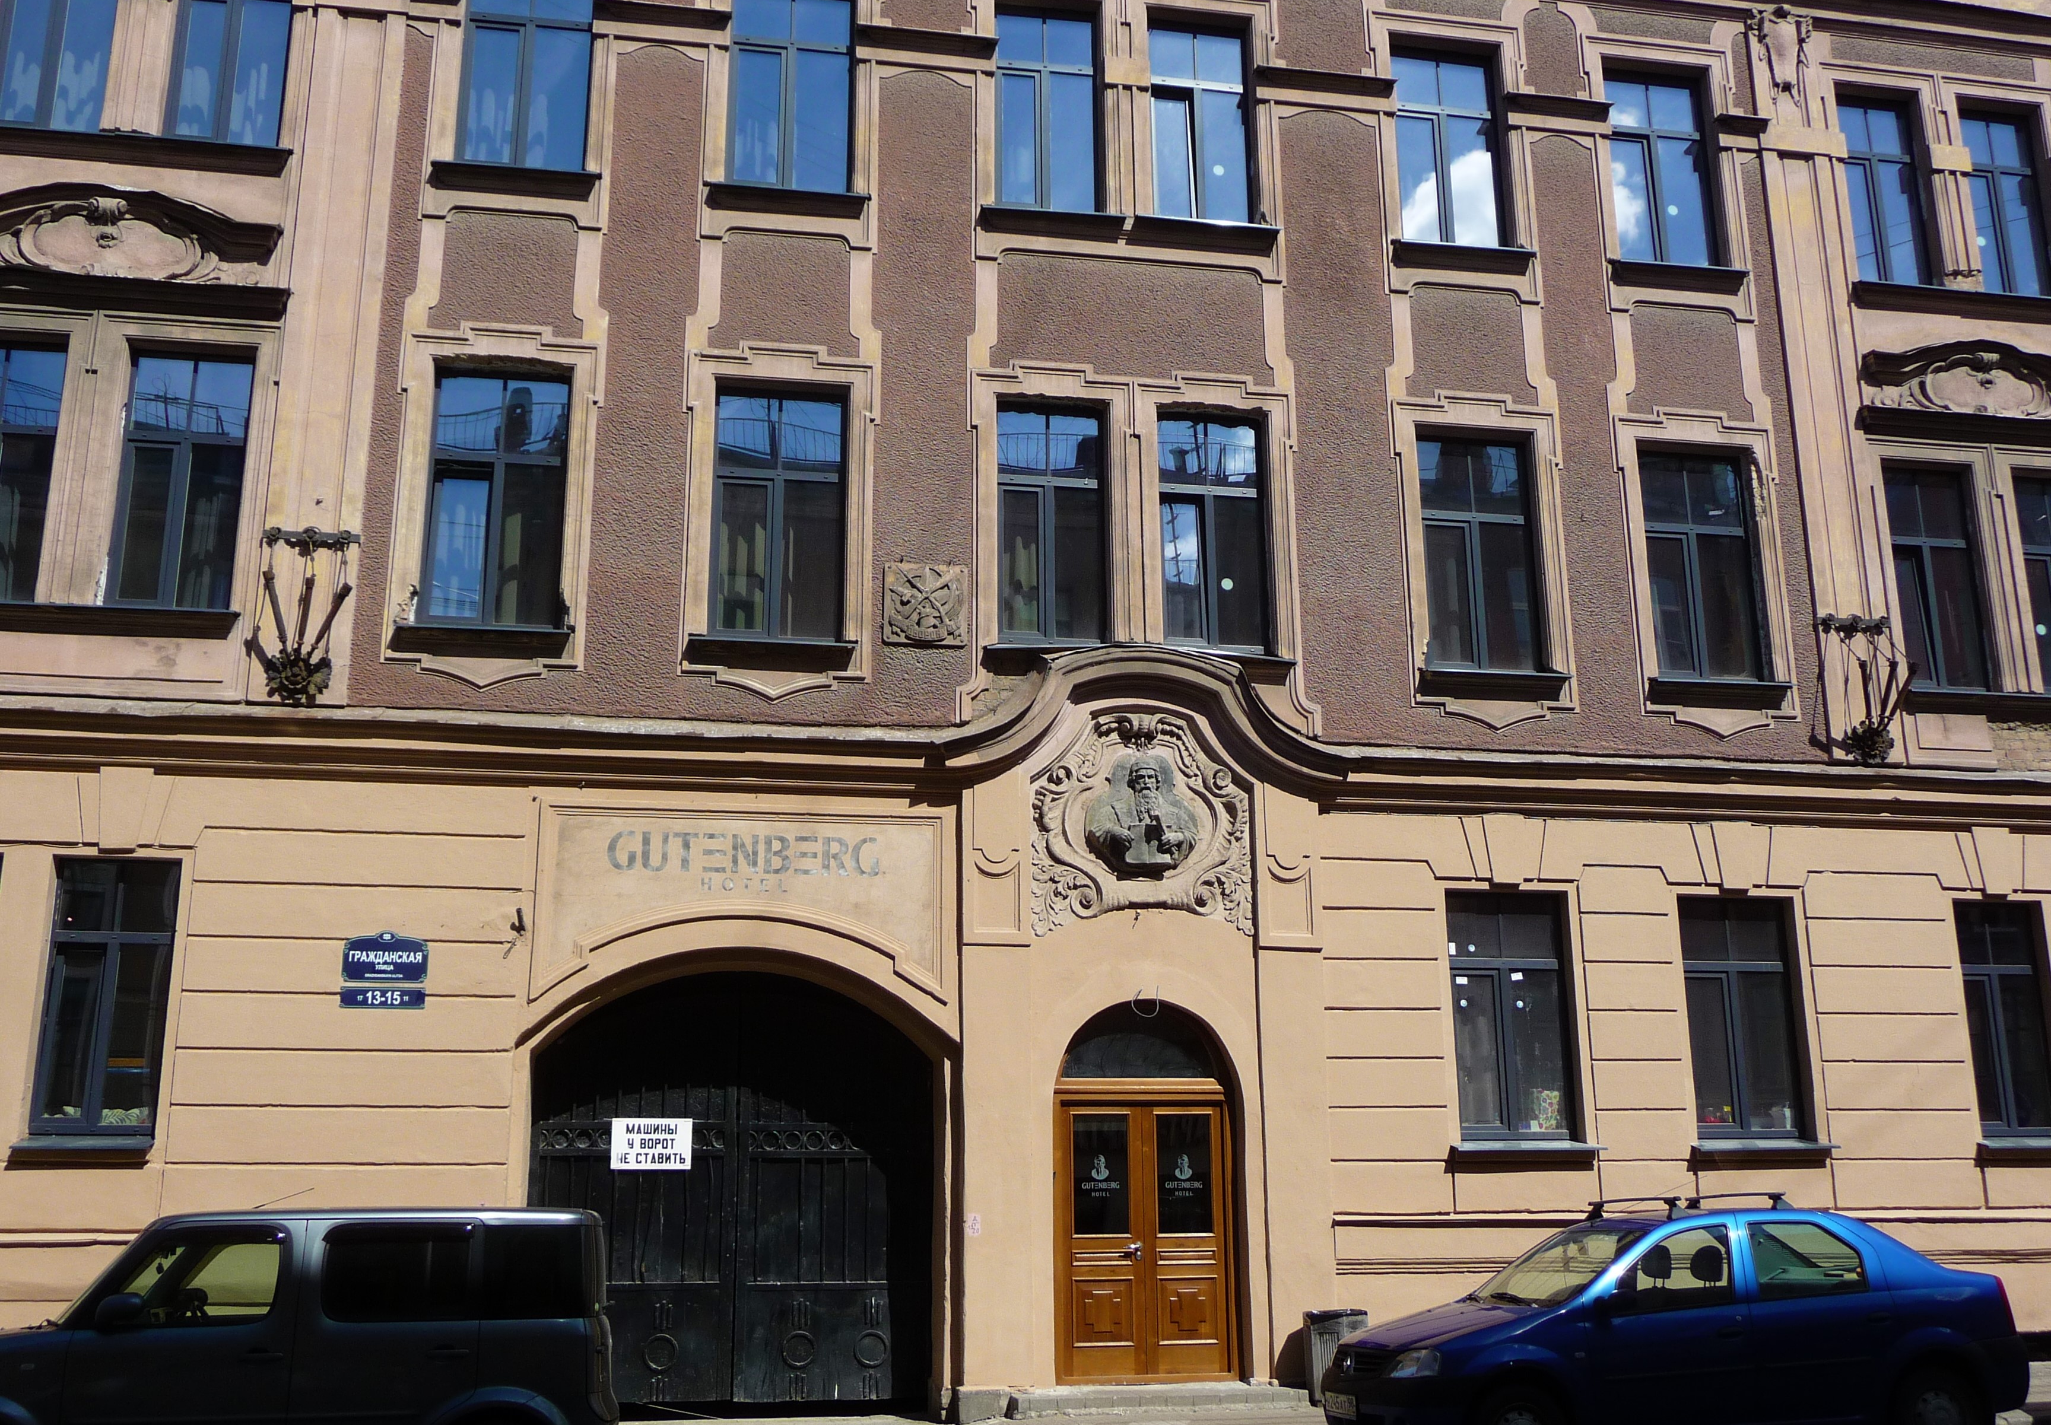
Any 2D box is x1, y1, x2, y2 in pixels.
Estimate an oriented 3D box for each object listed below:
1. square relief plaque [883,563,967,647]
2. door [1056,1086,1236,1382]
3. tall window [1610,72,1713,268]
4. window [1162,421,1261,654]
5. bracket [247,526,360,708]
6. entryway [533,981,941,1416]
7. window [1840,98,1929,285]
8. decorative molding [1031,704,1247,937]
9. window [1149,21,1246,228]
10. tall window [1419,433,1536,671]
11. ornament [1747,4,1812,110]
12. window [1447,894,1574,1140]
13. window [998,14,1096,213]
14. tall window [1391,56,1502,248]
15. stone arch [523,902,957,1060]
[{"bbox_3d":[-0.780,-0.840,14.788,0.649,0.656,0.100,2,-14,-10],"label":"square relief plaque"},{"bbox_3d":[0.987,4.286,15.691,1.489,2.333,0.200,2,-14,-10],"label":"door"},{"bbox_3d":[6.108,-5.257,18.344,1.126,2.086,0.200,2,-15,-10],"label":"tall window"},{"bbox_3d":[1.625,-1.573,16.510,0.981,2.165,0.200,2,-15,-10],"label":"window"},{"bbox_3d":[-5.266,-0.740,13.765,0.705,1.380,0.380,2,-14,-10],"label":"bracket"},{"bbox_3d":[-2.270,3.689,14.868,3.153,3.343,0.550,2,-15,-10],"label":"entryway"},{"bbox_3d":[8.463,-5.175,18.771,0.948,2.099,0.200,2,-15,-10],"label":"window"},{"bbox_3d":[0.908,0.833,14.588,1.745,1.774,0.280,2,-14,-10],"label":"decorative molding"},{"bbox_3d":[1.674,-5.657,18.251,0.969,2.201,0.200,2,-14,-10],"label":"window"},{"bbox_3d":[4.242,-1.493,17.698,1.073,2.321,0.200,2,-14,-10],"label":"tall window"},{"bbox_3d":[7.673,-6.651,19.173,0.734,1.078,0.280,2,-14,-10],"label":"ornament"},{"bbox_3d":[4.247,2.662,16.608,1.027,2.130,0.200,2,-14,-10],"label":"window"},{"bbox_3d":[0.210,-5.685,17.974,0.991,2.186,0.200,2,-14,-10],"label":"window"},{"bbox_3d":[3.983,-5.359,17.965,1.105,2.077,0.200,2,-15,-10],"label":"tall window"},{"bbox_3d":[-2.070,1.980,14.014,3.130,1.124,0.320,2,-14,-10],"label":"stone arch"}]

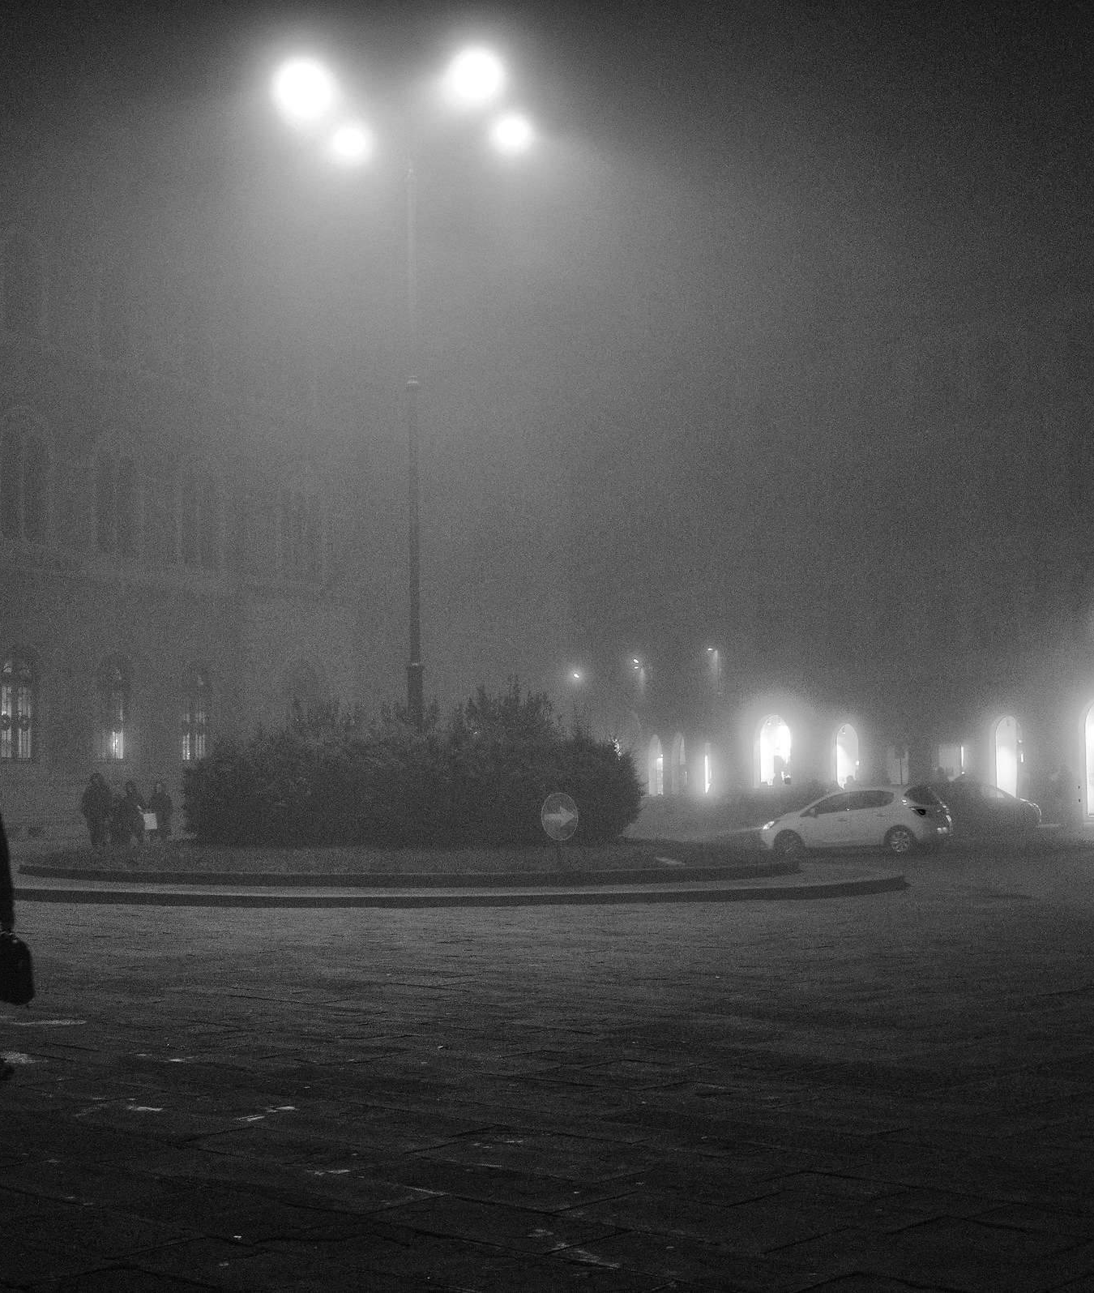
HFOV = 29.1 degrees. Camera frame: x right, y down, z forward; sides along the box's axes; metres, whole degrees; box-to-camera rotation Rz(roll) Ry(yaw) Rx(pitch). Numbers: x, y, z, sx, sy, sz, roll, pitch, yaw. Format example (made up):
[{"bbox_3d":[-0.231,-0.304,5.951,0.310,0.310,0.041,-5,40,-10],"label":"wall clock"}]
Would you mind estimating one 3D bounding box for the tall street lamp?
[{"bbox_3d":[-2.139,-2.822,33.300,3.200,12.100,3.200,-1,-4,10],"label":"tall street lamp"}]

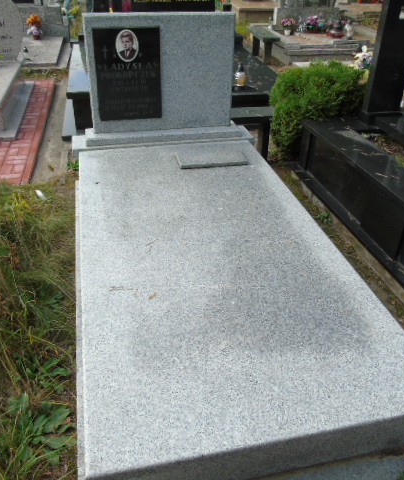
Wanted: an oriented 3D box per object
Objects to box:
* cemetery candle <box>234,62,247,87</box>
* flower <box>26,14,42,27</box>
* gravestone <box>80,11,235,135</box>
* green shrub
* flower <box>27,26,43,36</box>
[{"bbox_3d":[0.427,-1.772,4.958,0.110,0.235,0.110,-5,33,-11],"label":"cemetery candle"},{"bbox_3d":[-3.112,-4.078,8.586,0.290,0.210,0.270,-5,33,-11],"label":"flower"},{"bbox_3d":[-0.257,-1.080,3.042,0.940,0.715,0.080,-5,33,-11],"label":"gravestone"},{"bbox_3d":[1.126,-1.350,4.610,0.920,0.800,0.720,-5,33,-11],"label":"green shrub"},{"bbox_3d":[-3.119,-3.882,8.606,0.290,0.180,0.260,-5,33,-11],"label":"flower"}]

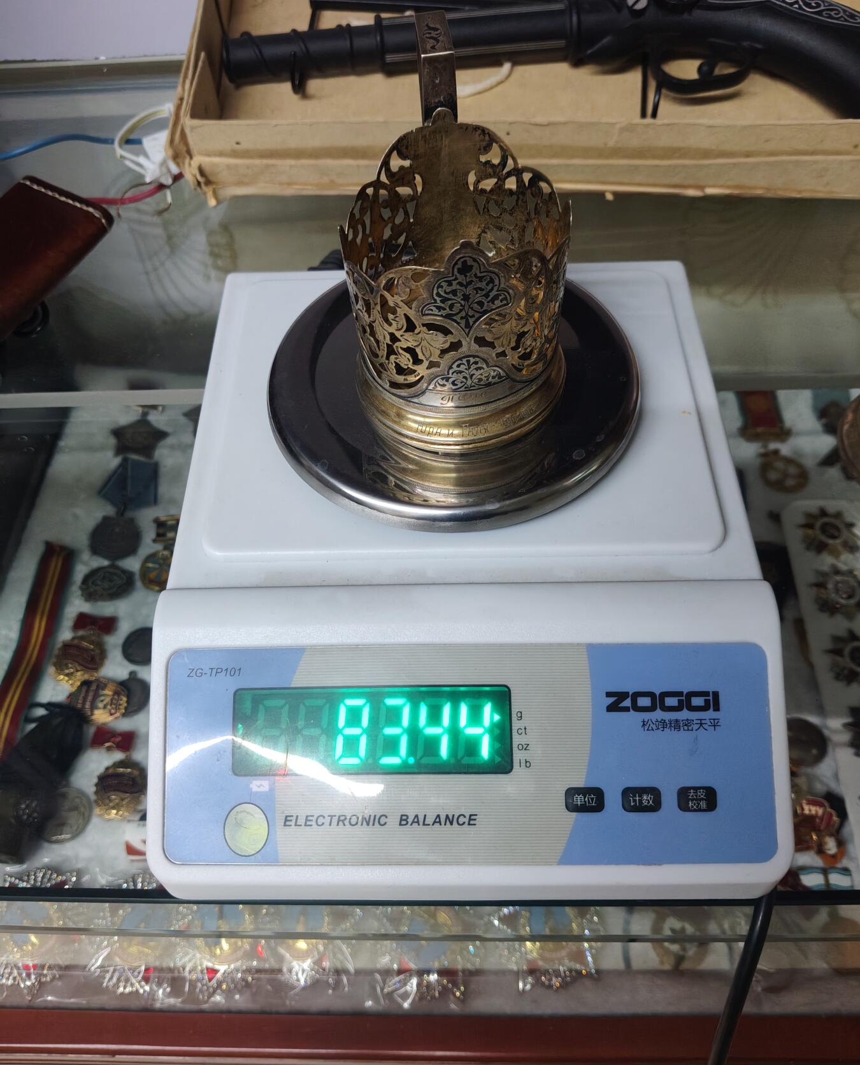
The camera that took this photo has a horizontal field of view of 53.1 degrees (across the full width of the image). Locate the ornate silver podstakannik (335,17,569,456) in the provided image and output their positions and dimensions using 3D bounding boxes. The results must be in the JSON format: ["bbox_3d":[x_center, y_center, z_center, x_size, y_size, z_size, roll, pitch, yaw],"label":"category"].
[{"bbox_3d":[0.007,-0.097,0.281,0.074,0.087,0.115,-5,56,0],"label":"ornate silver podstakannik"}]

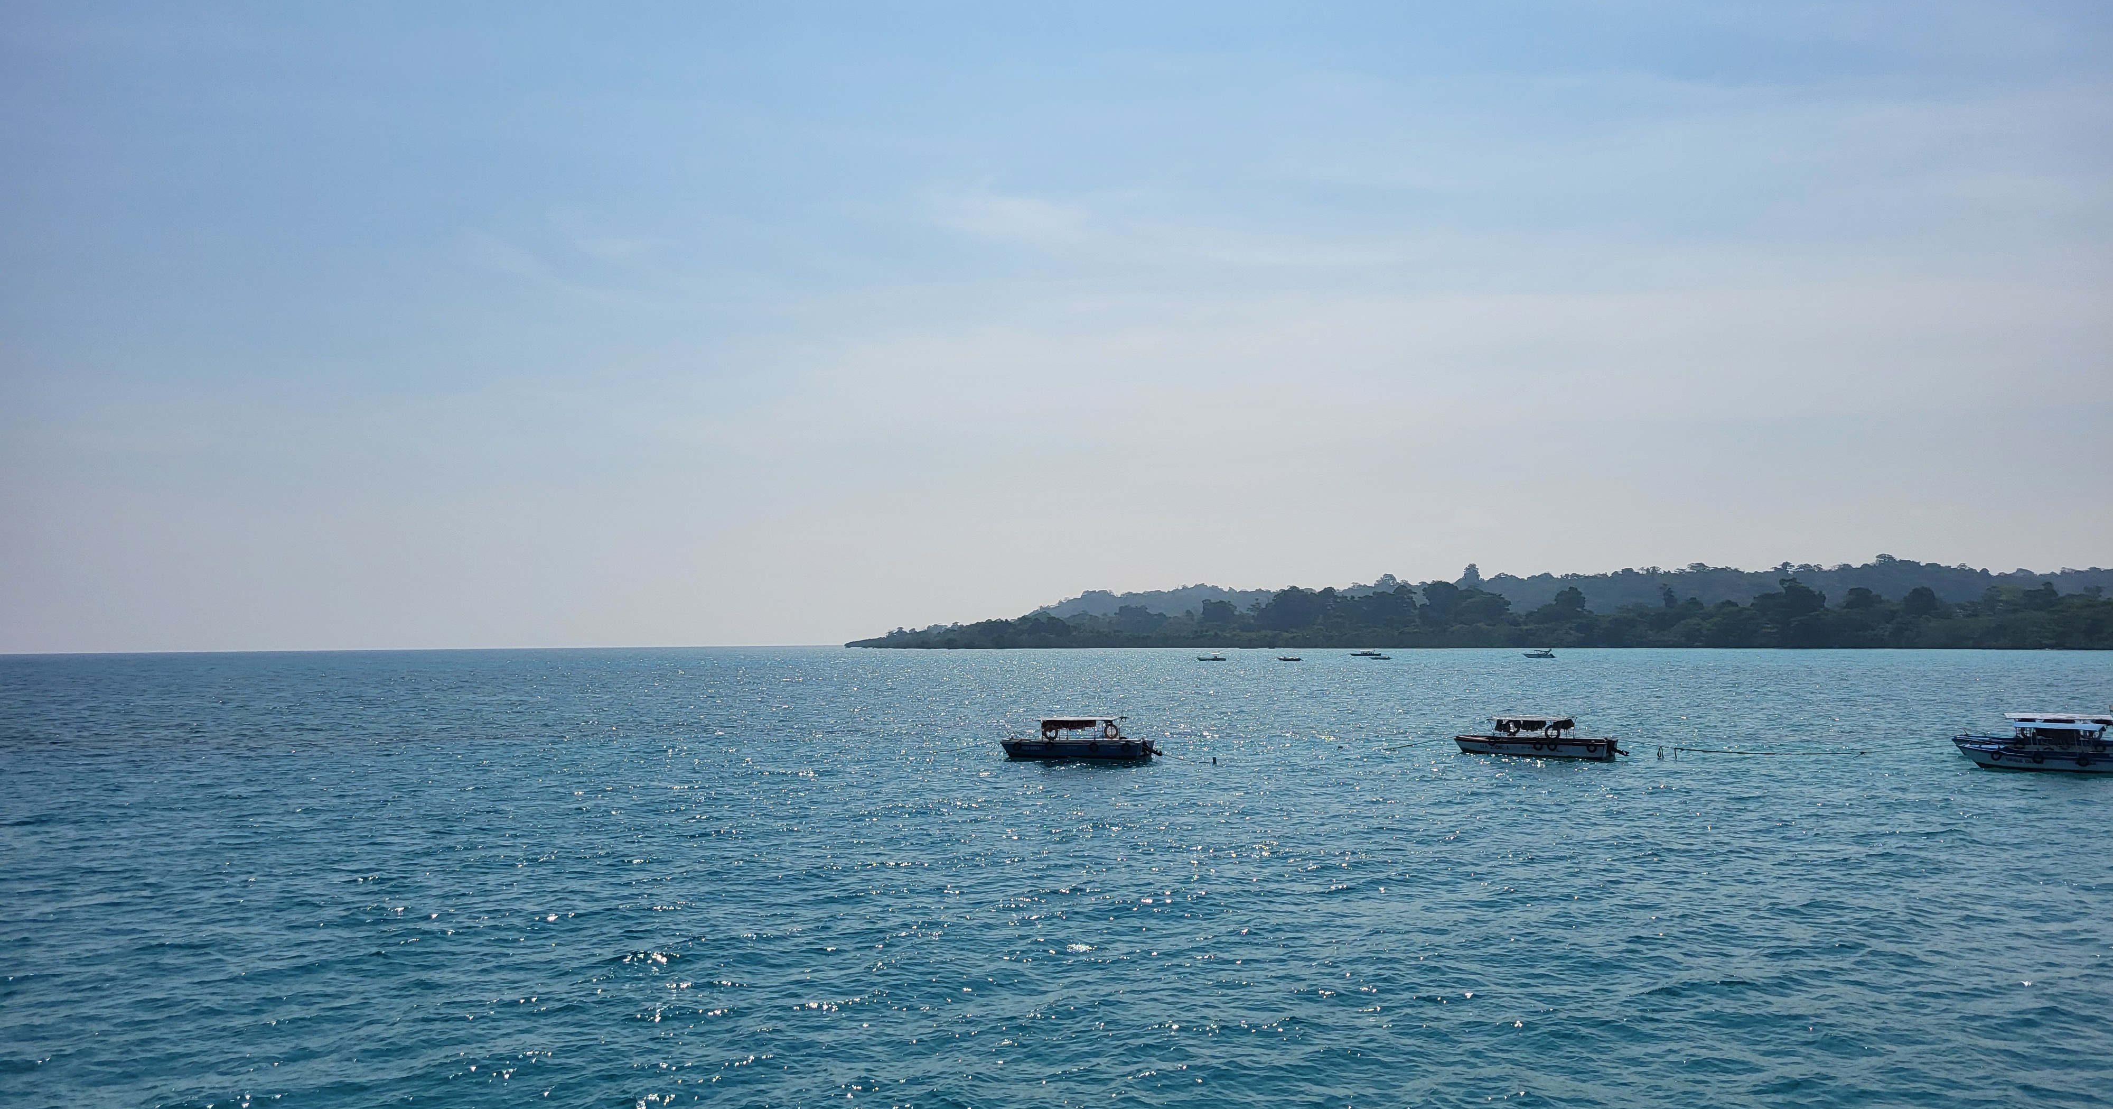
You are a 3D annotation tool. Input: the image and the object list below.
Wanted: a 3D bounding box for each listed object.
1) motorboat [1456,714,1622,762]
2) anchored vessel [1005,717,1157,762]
[{"bbox_3d":[27.215,10.320,89.300,9.000,2.400,2.400,-2,-4,27],"label":"motorboat"},{"bbox_3d":[1.498,10.143,87.300,8.600,2.400,2.400,-1,-3,11],"label":"anchored vessel"}]

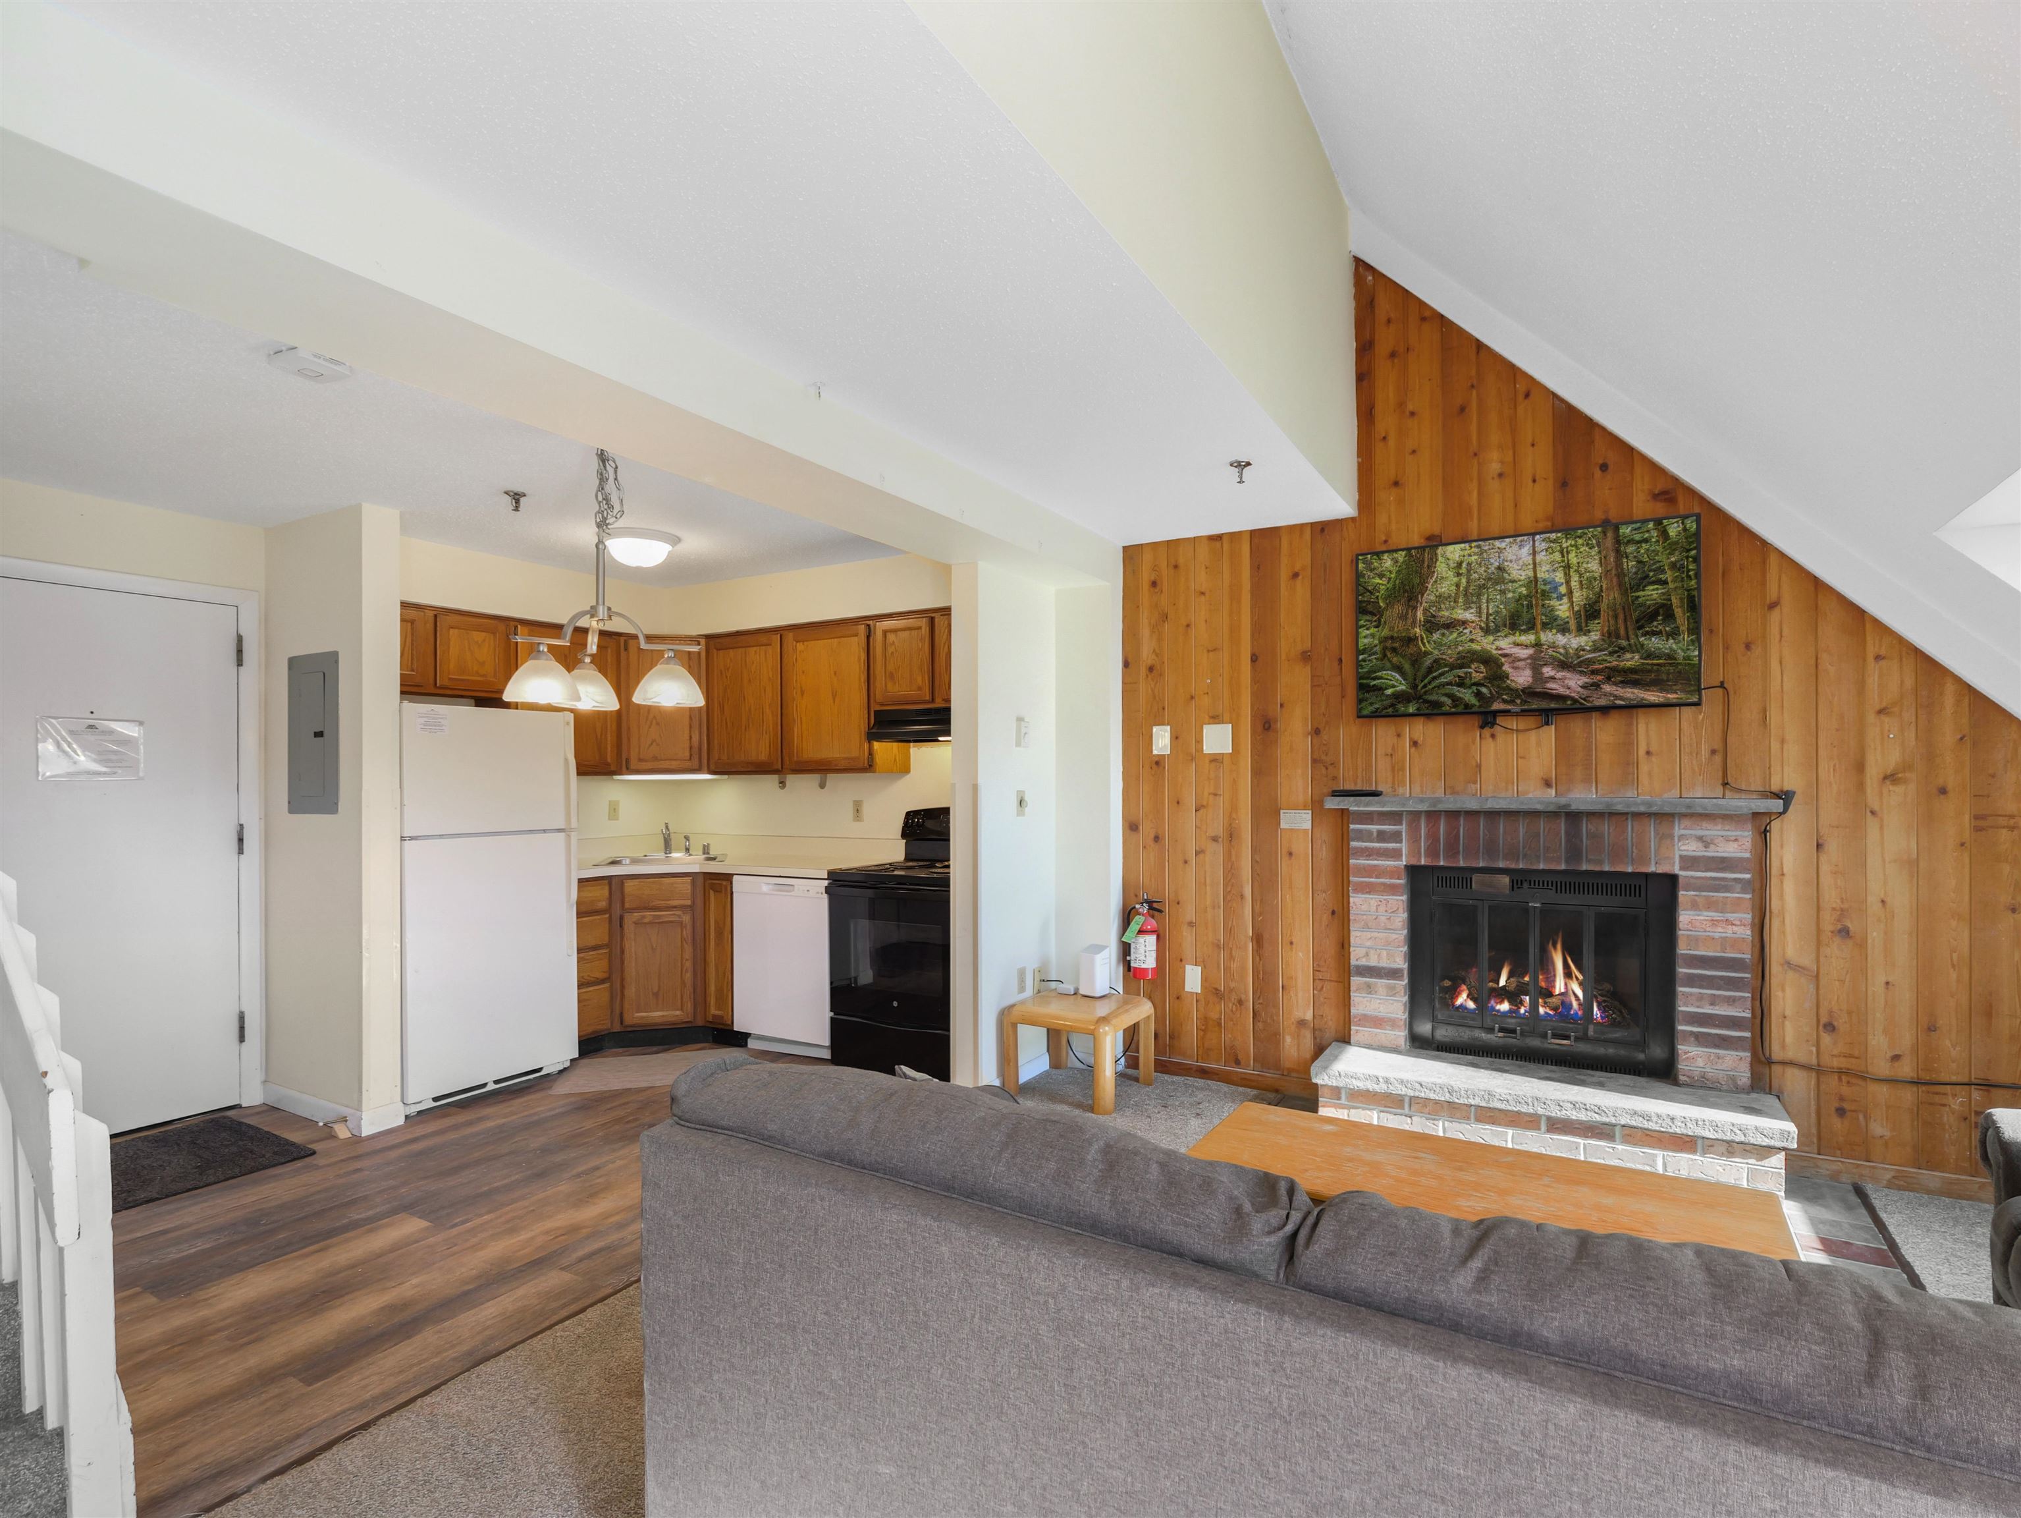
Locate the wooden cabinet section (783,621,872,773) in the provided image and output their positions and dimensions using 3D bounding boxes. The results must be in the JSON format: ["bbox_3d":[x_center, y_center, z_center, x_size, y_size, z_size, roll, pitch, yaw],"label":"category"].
[{"bbox_3d":[-0.868,-0.306,4.911,0.598,0.763,0.327,-1,-1,29],"label":"wooden cabinet section"}]

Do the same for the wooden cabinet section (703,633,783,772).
[{"bbox_3d":[-1.376,-0.299,5.191,0.562,0.763,0.327,-1,-1,29],"label":"wooden cabinet section"}]

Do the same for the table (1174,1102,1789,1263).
[{"bbox_3d":[1.082,1.202,2.208,1.210,0.420,0.500,-1,-1,30],"label":"table"}]

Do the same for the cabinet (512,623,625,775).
[{"bbox_3d":[-2.377,-0.296,4.876,0.325,0.768,0.605,-1,-1,29],"label":"cabinet"}]

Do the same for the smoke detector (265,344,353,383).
[{"bbox_3d":[-1.703,-0.970,2.279,0.125,0.045,0.130,-1,-1,27],"label":"smoke detector"}]

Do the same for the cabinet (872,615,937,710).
[{"bbox_3d":[-0.440,-0.475,4.684,0.392,0.448,0.325,-1,-1,29],"label":"cabinet"}]

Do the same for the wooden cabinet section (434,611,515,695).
[{"bbox_3d":[-2.637,-0.485,4.444,0.328,0.370,0.397,-1,-1,29],"label":"wooden cabinet section"}]

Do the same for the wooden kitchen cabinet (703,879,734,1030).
[{"bbox_3d":[-1.313,0.963,4.924,0.200,0.760,0.600,-1,-1,27],"label":"wooden kitchen cabinet"}]

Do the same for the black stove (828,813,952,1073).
[{"bbox_3d":[-0.356,0.850,4.433,0.760,1.170,0.670,-1,-1,29],"label":"black stove"}]

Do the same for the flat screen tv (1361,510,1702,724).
[{"bbox_3d":[1.909,-0.505,3.523,1.120,0.655,0.070,-1,-1,27],"label":"flat screen tv"}]

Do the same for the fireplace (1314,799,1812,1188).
[{"bbox_3d":[1.896,0.785,3.397,1.455,1.263,0.365,-1,-1,27],"label":"fireplace"}]

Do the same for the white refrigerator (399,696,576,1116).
[{"bbox_3d":[-2.497,0.619,4.144,0.750,1.665,0.750,-1,-1,29],"label":"white refrigerator"}]

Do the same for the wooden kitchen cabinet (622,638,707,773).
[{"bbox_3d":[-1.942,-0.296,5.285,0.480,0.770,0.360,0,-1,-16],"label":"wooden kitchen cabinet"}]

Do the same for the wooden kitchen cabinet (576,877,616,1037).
[{"bbox_3d":[-2.306,0.975,4.659,0.625,0.782,0.305,-1,-1,29],"label":"wooden kitchen cabinet"}]

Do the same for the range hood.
[{"bbox_3d":[-0.298,-0.179,4.562,0.753,0.150,0.400,-1,-1,29],"label":"range hood"}]

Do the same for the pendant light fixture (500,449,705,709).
[{"bbox_3d":[-1.168,-0.584,2.665,0.520,0.866,0.520,-1,-1,0],"label":"pendant light fixture"}]

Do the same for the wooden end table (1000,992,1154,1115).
[{"bbox_3d":[0.299,1.243,4.045,0.505,0.370,0.460,-1,-1,31],"label":"wooden end table"}]

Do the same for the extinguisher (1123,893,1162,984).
[{"bbox_3d":[0.598,0.797,4.191,0.160,0.383,0.128,-1,-1,27],"label":"extinguisher"}]

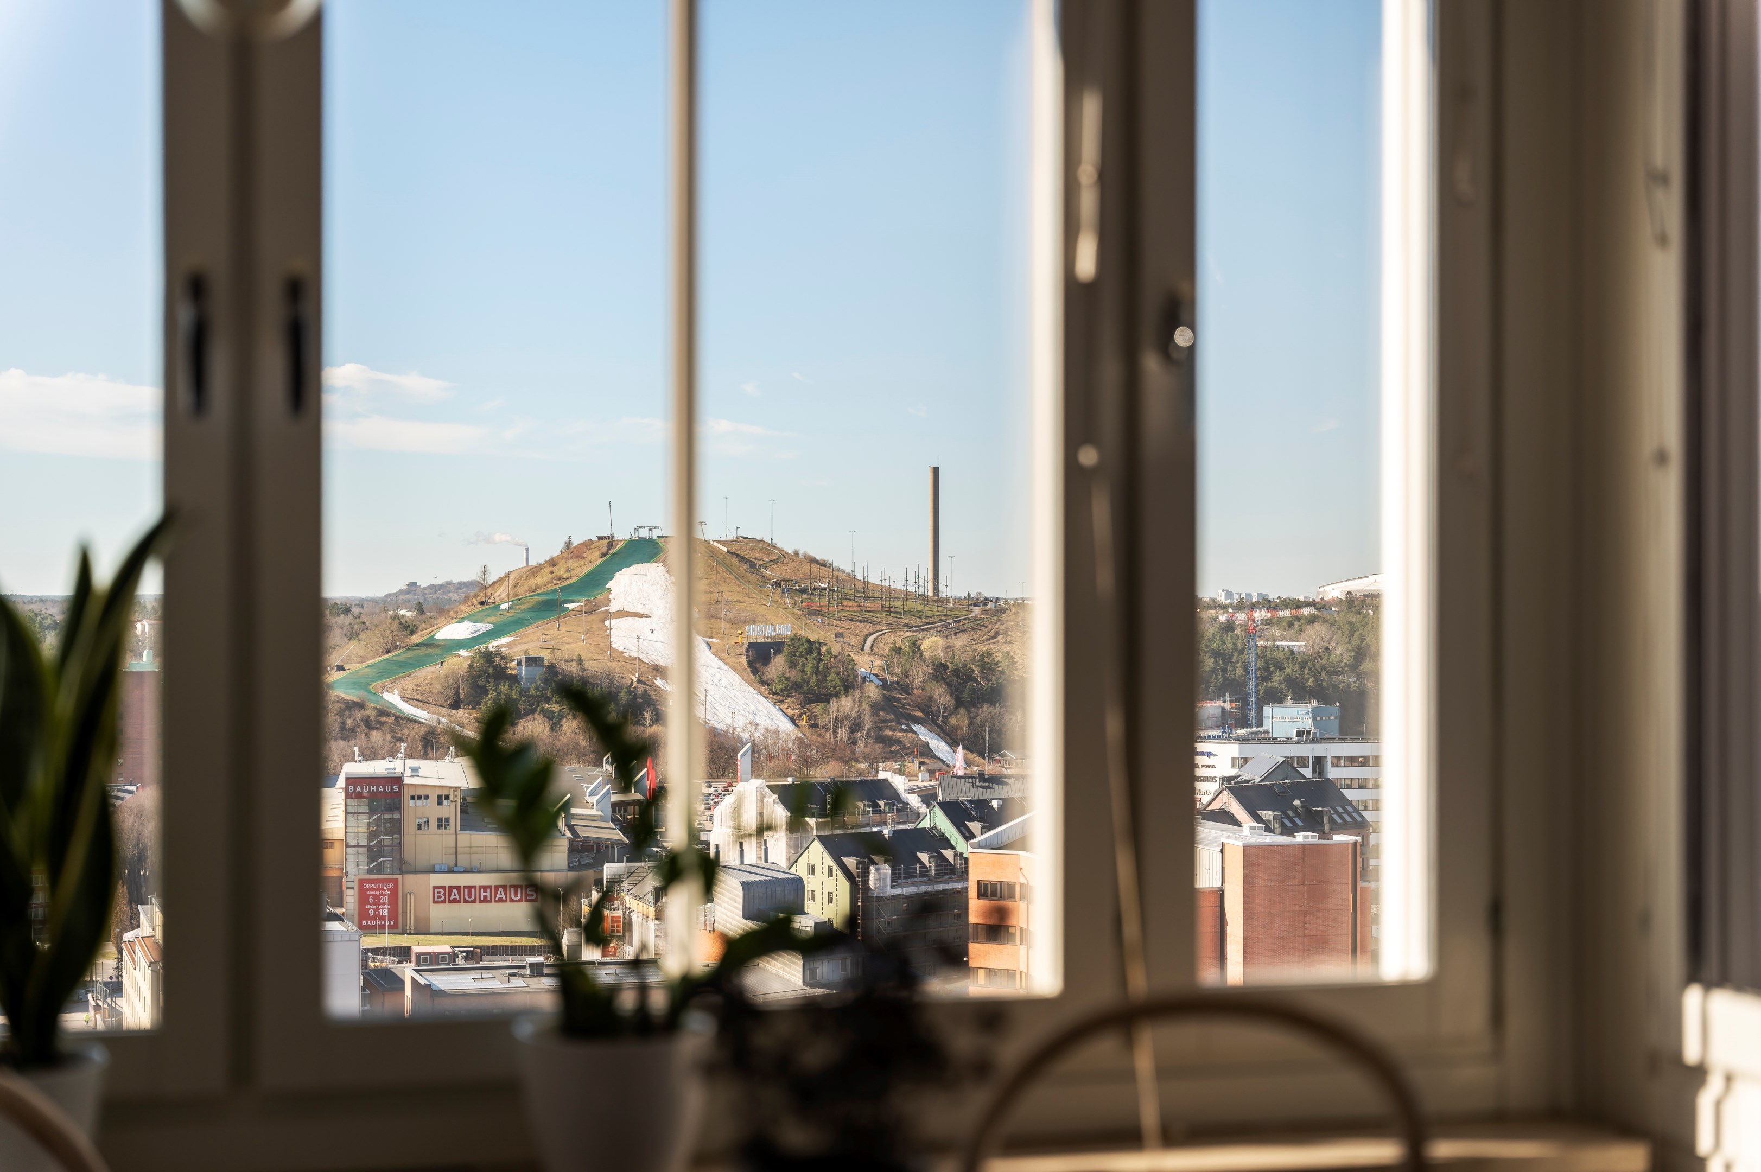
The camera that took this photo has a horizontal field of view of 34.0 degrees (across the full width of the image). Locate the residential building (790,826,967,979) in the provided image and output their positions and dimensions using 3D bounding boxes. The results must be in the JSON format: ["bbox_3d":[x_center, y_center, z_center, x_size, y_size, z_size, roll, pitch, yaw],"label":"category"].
[{"bbox_3d":[-0.200,39.593,346.400,19.500,20.300,12.500,0,0,-41],"label":"residential building"}]

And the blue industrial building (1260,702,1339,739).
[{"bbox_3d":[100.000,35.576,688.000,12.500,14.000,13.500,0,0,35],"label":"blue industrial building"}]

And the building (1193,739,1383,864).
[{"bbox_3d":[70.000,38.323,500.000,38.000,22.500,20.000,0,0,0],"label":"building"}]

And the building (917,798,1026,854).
[{"bbox_3d":[14.200,39.649,395.500,17.000,20.400,13.000,0,0,-40],"label":"building"}]

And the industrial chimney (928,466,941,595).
[{"bbox_3d":[24.100,-23.510,1300.000,4.800,61.000,4.800,0,0,0],"label":"industrial chimney"}]

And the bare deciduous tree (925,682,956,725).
[{"bbox_3d":[19.400,37.846,930.000,9.700,13.700,9.700,0,0,0],"label":"bare deciduous tree"}]

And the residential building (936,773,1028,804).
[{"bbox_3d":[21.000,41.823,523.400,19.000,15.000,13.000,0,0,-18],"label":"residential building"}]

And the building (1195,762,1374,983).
[{"bbox_3d":[57.200,38.384,412.000,22.500,22.000,16.000,0,0,-40],"label":"building"}]

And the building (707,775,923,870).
[{"bbox_3d":[-9.000,40.210,447.300,27.500,20.500,17.500,0,0,-40],"label":"building"}]

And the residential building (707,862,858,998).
[{"bbox_3d":[-10.900,39.497,325.000,10.500,14.000,20.000,0,0,-30],"label":"residential building"}]

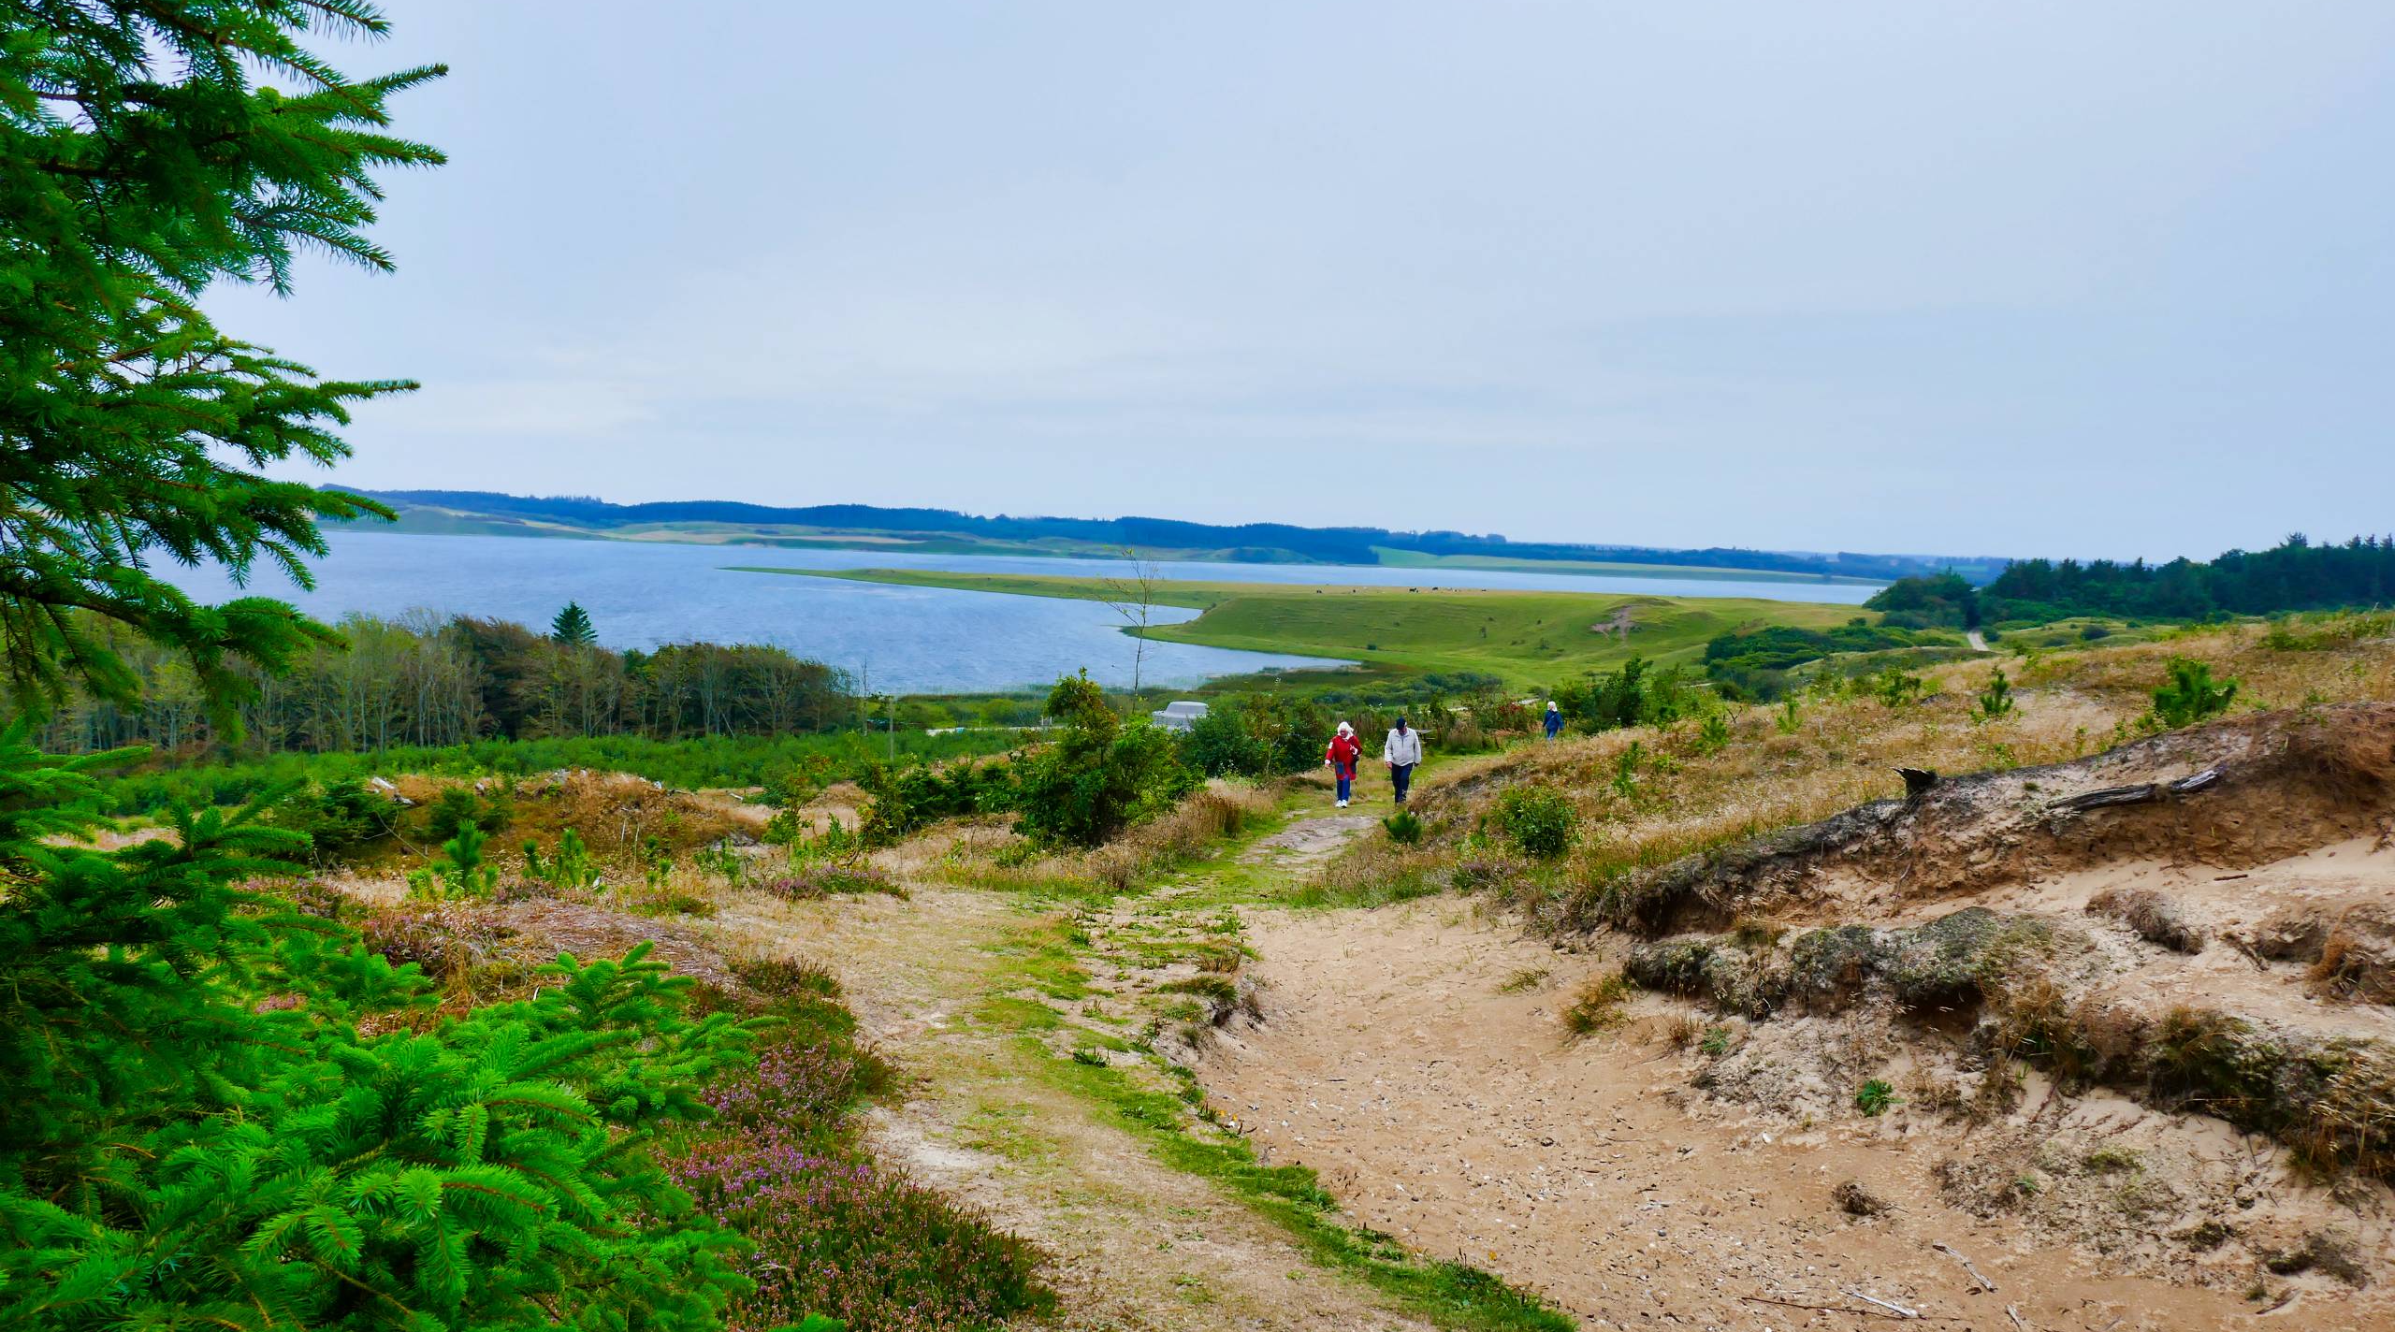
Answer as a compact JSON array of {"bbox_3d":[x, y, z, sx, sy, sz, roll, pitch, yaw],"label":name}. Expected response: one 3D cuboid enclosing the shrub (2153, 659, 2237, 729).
[{"bbox_3d":[8.103,0.228,13.500,0.685,0.569,0.630,2,5,0],"label":"shrub"}]

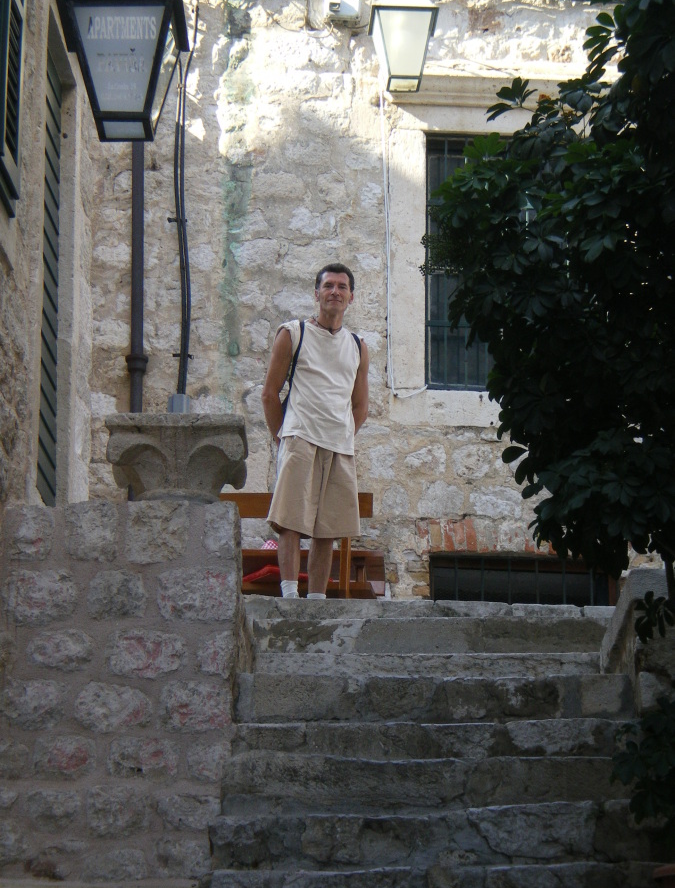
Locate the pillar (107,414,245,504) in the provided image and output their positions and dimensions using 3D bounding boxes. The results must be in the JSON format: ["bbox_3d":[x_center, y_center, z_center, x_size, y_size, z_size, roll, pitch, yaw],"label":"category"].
[{"bbox_3d":[-0.694,0.118,12.300,0.600,0.400,0.590,1,-13,-2],"label":"pillar"}]

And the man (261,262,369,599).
[{"bbox_3d":[-0.112,-0.012,13.650,0.500,1.770,0.380,3,-13,-14],"label":"man"}]

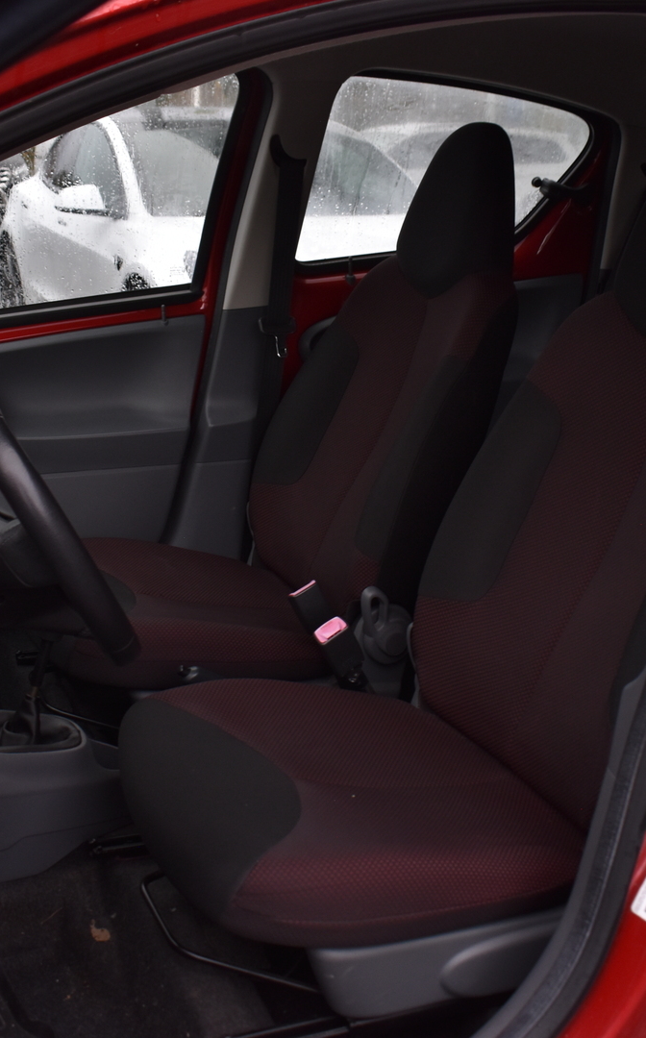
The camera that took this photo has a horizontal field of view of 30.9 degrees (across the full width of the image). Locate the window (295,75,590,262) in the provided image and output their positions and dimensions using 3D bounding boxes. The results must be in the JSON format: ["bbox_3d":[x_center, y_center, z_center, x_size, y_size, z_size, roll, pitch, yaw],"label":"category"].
[{"bbox_3d":[0.247,-0.689,2.320,0.608,0.358,0.045,-7,39,-23],"label":"window"}]

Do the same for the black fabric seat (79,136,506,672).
[{"bbox_3d":[-0.082,-0.190,1.951,0.828,0.897,0.480,-7,19,-23],"label":"black fabric seat"}]

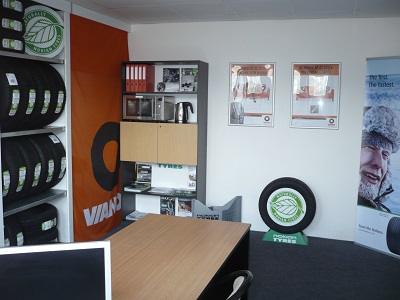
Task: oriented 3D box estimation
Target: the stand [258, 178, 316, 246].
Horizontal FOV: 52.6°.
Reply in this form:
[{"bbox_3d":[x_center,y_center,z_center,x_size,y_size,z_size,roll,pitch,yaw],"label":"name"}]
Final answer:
[{"bbox_3d":[0.973,0.665,4.516,0.628,0.710,0.220,3,8,16],"label":"stand"}]

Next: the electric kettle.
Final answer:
[{"bbox_3d":[-0.193,-0.427,4.644,0.215,0.240,0.160,3,8,16],"label":"electric kettle"}]

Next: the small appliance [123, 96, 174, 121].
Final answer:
[{"bbox_3d":[-0.598,-0.489,4.766,0.513,0.295,0.360,3,8,16],"label":"small appliance"}]

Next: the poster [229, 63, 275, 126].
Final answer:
[{"bbox_3d":[0.596,-0.629,4.653,0.526,0.728,0.024,3,8,16],"label":"poster"}]

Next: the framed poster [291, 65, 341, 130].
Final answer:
[{"bbox_3d":[1.273,-0.591,4.459,0.524,0.727,0.024,3,8,16],"label":"framed poster"}]

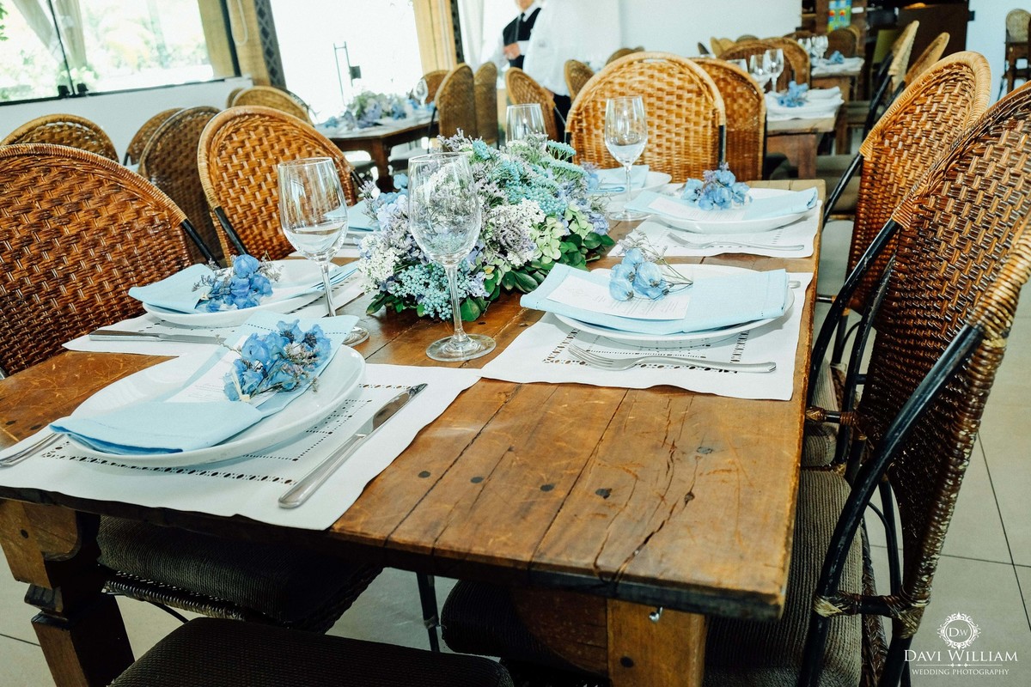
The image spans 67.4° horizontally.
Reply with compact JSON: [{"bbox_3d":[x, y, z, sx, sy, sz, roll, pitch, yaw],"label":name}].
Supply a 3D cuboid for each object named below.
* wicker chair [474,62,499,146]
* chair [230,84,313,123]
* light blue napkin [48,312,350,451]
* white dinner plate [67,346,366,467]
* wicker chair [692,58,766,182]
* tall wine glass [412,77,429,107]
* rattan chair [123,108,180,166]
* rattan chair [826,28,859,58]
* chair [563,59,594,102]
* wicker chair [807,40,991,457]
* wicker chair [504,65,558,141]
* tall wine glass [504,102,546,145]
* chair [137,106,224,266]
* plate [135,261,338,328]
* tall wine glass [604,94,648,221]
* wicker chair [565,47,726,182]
[{"bbox_3d":[-0.338,-1.132,4.610,0.560,1.000,0.500,3,23,20],"label":"wicker chair"},{"bbox_3d":[-0.847,-0.639,3.449,0.500,1.000,0.560,11,26,35],"label":"chair"},{"bbox_3d":[-0.299,0.028,0.814,0.180,0.035,0.315,2,22,18],"label":"light blue napkin"},{"bbox_3d":[-0.278,0.055,0.773,0.268,0.032,0.268,-4,21,2],"label":"white dinner plate"},{"bbox_3d":[0.583,-0.359,2.410,0.440,1.030,0.580,1,21,20],"label":"wicker chair"},{"bbox_3d":[-0.538,-1.445,4.536,0.078,0.205,0.078,3,22,22],"label":"tall wine glass"},{"bbox_3d":[-1.423,-0.418,3.084,0.500,1.000,0.560,8,24,29],"label":"rattan chair"},{"bbox_3d":[2.831,-2.251,6.800,0.500,1.000,0.560,4,23,21],"label":"rattan chair"},{"bbox_3d":[0.560,-0.855,3.747,0.580,1.030,0.440,4,23,27],"label":"chair"},{"bbox_3d":[0.516,-0.003,1.489,0.560,1.000,0.500,1,22,14],"label":"wicker chair"},{"bbox_3d":[0.303,-0.608,3.142,0.580,1.030,0.440,2,22,23],"label":"wicker chair"},{"bbox_3d":[0.029,-0.373,1.576,0.081,0.217,0.081,2,22,22],"label":"tall wine glass"},{"bbox_3d":[-1.013,-0.168,2.297,0.560,1.000,0.460,3,22,22],"label":"chair"},{"bbox_3d":[-0.394,-0.075,1.131,0.268,0.032,0.268,-4,21,2],"label":"plate"},{"bbox_3d":[0.210,-0.350,1.458,0.081,0.217,0.081,2,22,22],"label":"tall wine glass"},{"bbox_3d":[0.274,-0.188,1.967,0.460,1.000,0.570,5,23,27],"label":"wicker chair"}]

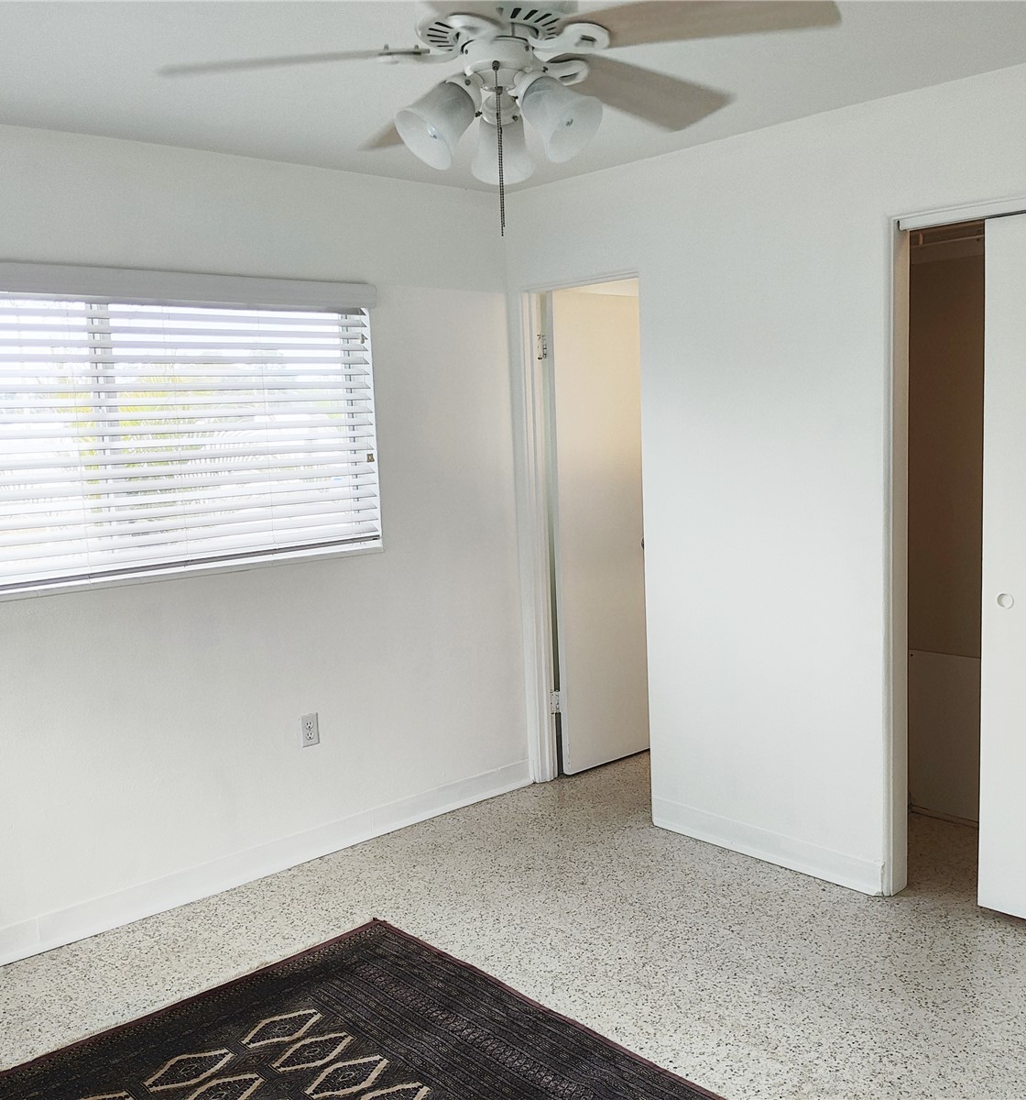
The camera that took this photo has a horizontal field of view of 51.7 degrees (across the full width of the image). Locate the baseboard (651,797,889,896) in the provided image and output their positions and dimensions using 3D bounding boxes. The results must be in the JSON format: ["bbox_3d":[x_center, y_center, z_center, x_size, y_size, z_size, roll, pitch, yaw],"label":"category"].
[{"bbox_3d":[0.857,1.013,3.687,0.020,0.115,0.932,-9,10,-43],"label":"baseboard"}]

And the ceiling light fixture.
[{"bbox_3d":[-0.002,-0.820,1.774,1.070,0.570,1.040,5,10,44],"label":"ceiling light fixture"}]

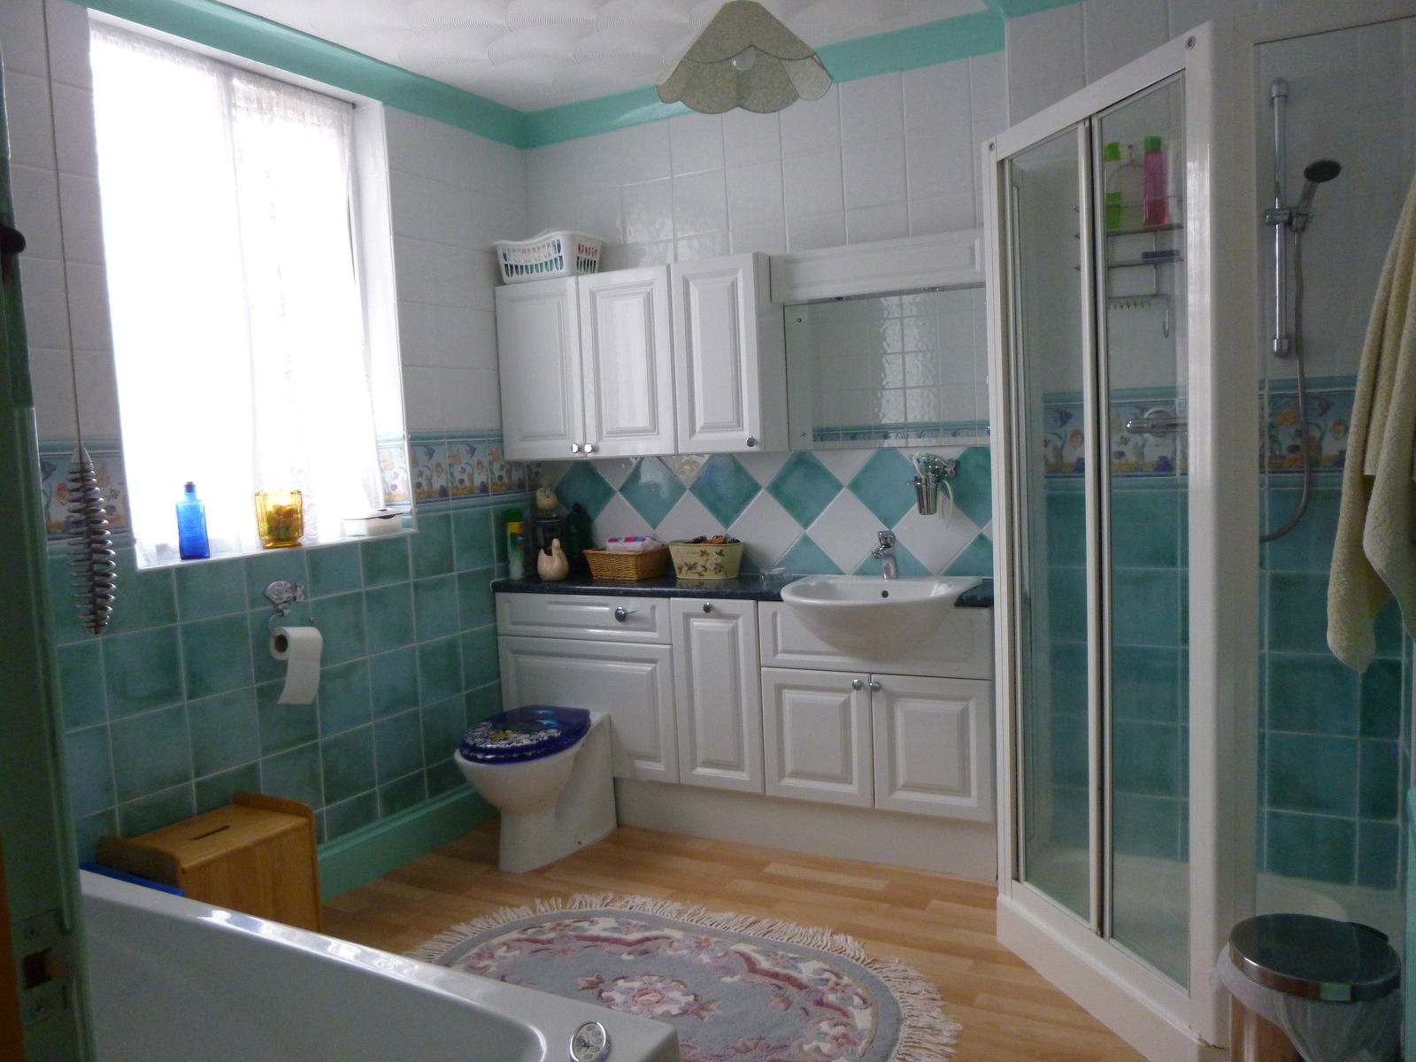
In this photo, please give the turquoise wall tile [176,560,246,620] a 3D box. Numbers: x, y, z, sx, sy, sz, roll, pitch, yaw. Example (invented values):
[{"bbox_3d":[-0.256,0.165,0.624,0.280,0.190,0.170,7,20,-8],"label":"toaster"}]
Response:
[{"bbox_3d":[-1.260,0.148,2.604,0.010,0.138,0.196,0,5,28],"label":"turquoise wall tile"}]

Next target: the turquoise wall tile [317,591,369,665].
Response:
[{"bbox_3d":[-1.057,0.281,2.942,0.010,0.200,0.200,0,5,27],"label":"turquoise wall tile"}]

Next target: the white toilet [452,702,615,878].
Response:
[{"bbox_3d":[-0.535,0.802,3.208,0.375,0.436,0.569,0,5,29],"label":"white toilet"}]

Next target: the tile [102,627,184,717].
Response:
[{"bbox_3d":[-1.362,0.339,2.470,0.010,0.198,0.198,0,5,28],"label":"tile"}]

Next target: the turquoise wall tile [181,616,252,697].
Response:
[{"bbox_3d":[-1.238,0.315,2.584,0.010,0.200,0.200,0,5,27],"label":"turquoise wall tile"}]

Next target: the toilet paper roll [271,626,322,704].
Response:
[{"bbox_3d":[-1.099,0.356,2.755,0.092,0.207,0.109,0,5,28],"label":"toilet paper roll"}]

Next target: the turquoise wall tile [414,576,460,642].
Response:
[{"bbox_3d":[-0.908,0.259,3.417,0.010,0.200,0.200,0,5,28],"label":"turquoise wall tile"}]

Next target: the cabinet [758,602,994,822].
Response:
[{"bbox_3d":[0.540,0.502,3.107,0.700,0.600,0.285,0,5,28],"label":"cabinet"}]

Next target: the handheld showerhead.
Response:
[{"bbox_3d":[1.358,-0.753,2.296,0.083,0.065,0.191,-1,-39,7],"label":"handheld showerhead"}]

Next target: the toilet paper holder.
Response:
[{"bbox_3d":[-1.140,0.211,2.789,0.077,0.149,0.154,0,5,28],"label":"toilet paper holder"}]

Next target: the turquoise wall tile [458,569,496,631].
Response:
[{"bbox_3d":[-0.812,0.241,3.598,0.010,0.200,0.200,0,5,28],"label":"turquoise wall tile"}]

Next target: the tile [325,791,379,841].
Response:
[{"bbox_3d":[-1.044,0.833,3.005,0.010,0.101,0.196,0,5,28],"label":"tile"}]

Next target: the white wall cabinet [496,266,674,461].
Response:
[{"bbox_3d":[-0.371,-0.552,3.500,0.700,0.601,0.209,0,5,29],"label":"white wall cabinet"}]

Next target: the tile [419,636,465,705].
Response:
[{"bbox_3d":[-0.880,0.455,3.358,0.010,0.198,0.198,0,5,28],"label":"tile"}]

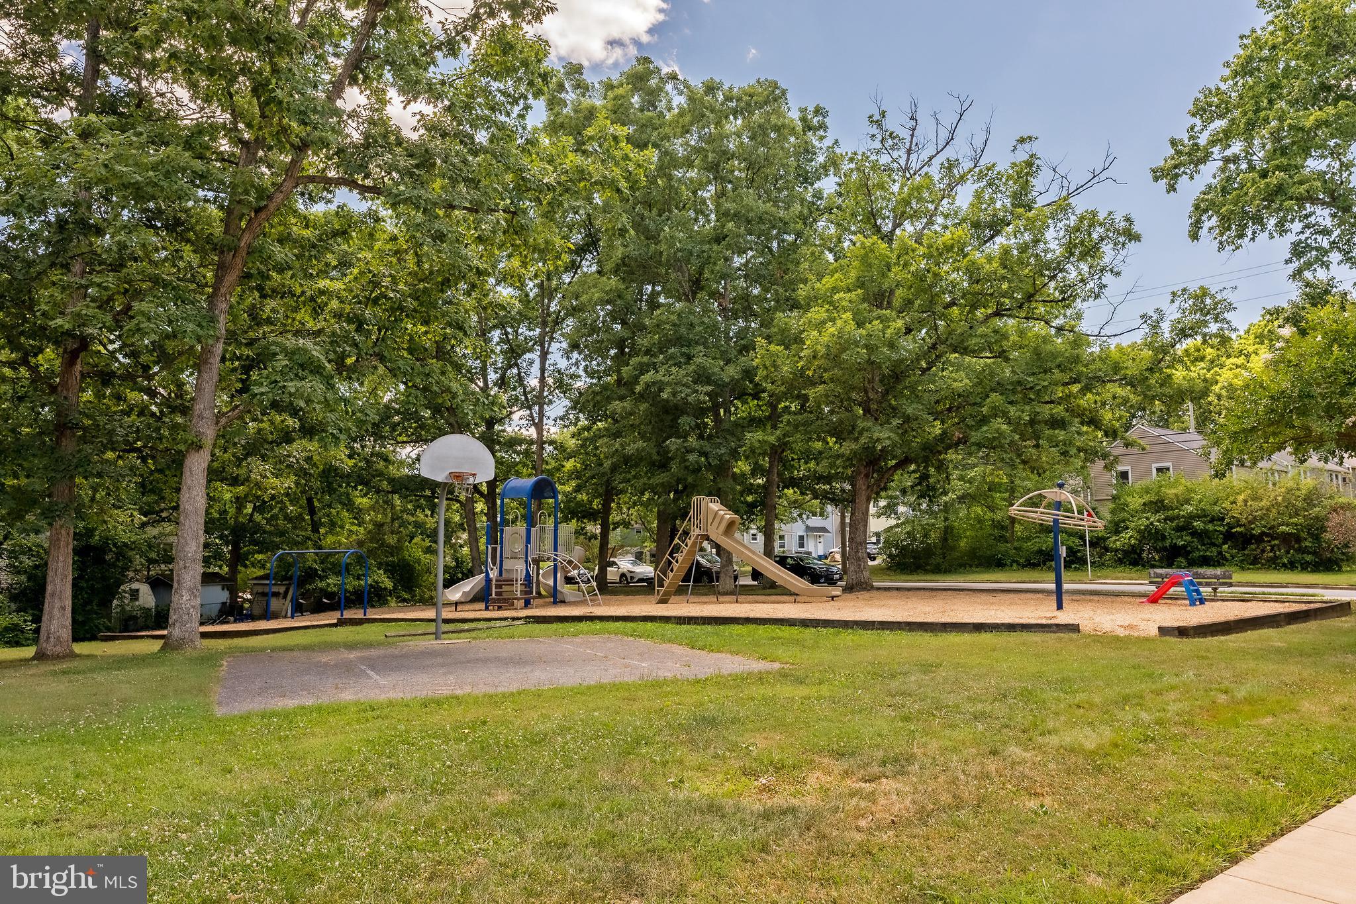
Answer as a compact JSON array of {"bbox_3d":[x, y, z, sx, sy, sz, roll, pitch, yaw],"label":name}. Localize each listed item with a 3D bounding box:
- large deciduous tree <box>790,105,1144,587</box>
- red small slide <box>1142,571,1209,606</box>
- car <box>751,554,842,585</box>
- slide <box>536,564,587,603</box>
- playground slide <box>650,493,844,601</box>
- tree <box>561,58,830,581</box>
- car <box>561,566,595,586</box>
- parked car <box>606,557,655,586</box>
[{"bbox_3d":[10.929,-4.347,34.733,13.200,19.340,12.000,0,-7,0],"label":"large deciduous tree"},{"bbox_3d":[13.095,3.586,23.800,0.600,0.910,1.420,5,-8,-37],"label":"red small slide"},{"bbox_3d":[5.999,5.895,45.500,4.400,1.530,1.790,-6,-9,43],"label":"car"},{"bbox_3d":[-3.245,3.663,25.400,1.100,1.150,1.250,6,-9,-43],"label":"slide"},{"bbox_3d":[1.784,2.587,23.600,4.900,2.850,0.800,-3,-7,26],"label":"playground slide"},{"bbox_3d":[0.713,-5.554,36.886,10.300,22.340,10.000,0,-7,0],"label":"tree"},{"bbox_3d":[-6.967,7.820,58.000,1.800,1.450,4.500,6,-9,-43],"label":"car"},{"bbox_3d":[-2.753,7.123,54.000,1.810,1.560,4.400,5,-8,-35],"label":"parked car"}]

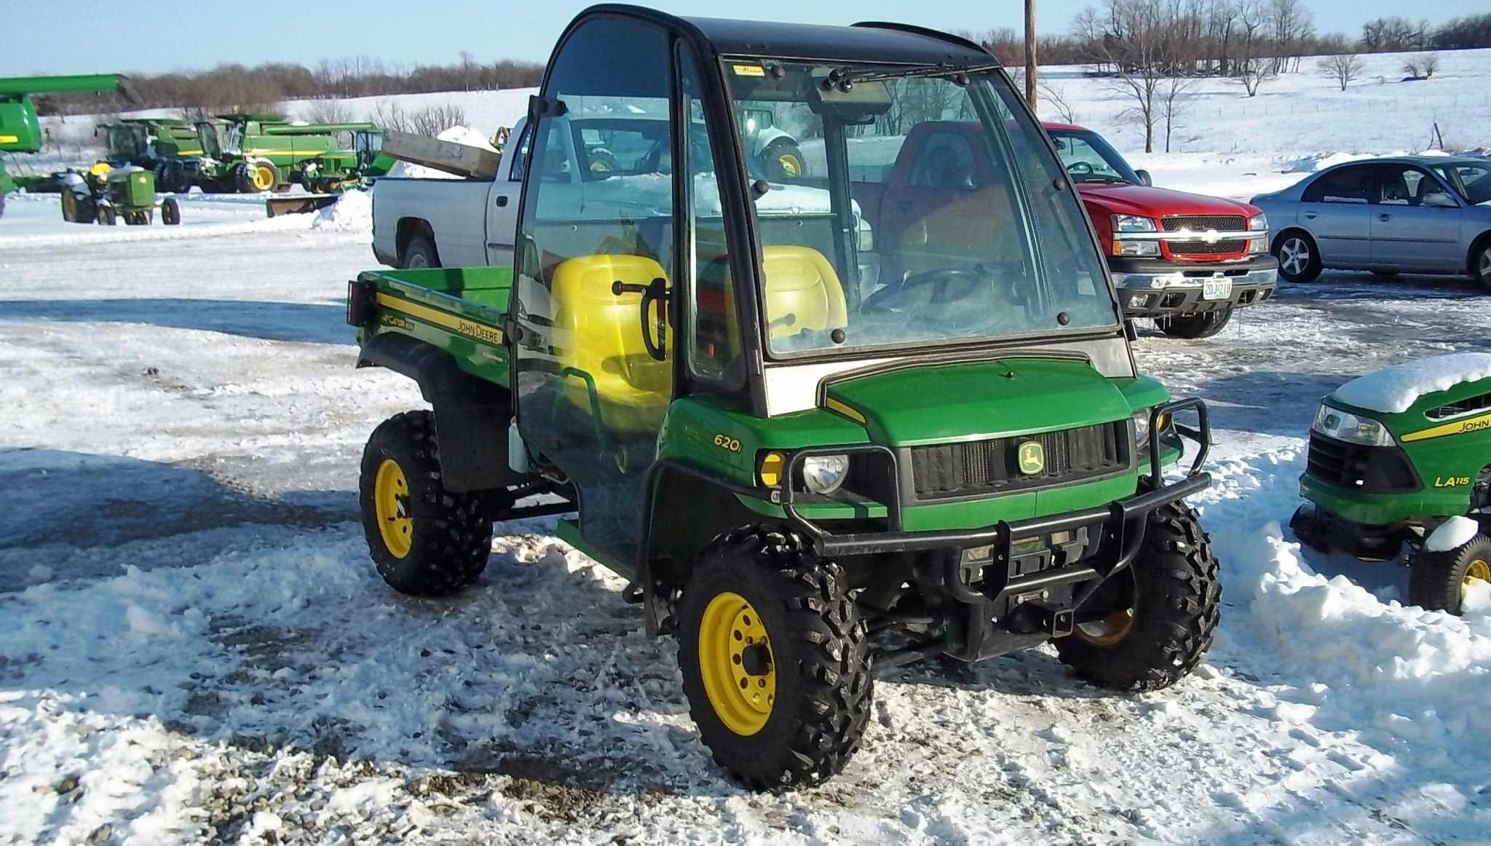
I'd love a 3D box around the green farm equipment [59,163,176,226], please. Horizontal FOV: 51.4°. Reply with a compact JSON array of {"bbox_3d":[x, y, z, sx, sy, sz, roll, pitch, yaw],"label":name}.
[{"bbox_3d":[-16.181,-5.904,40.000,1.950,1.600,3.200,-8,13,-41],"label":"green farm equipment"}]

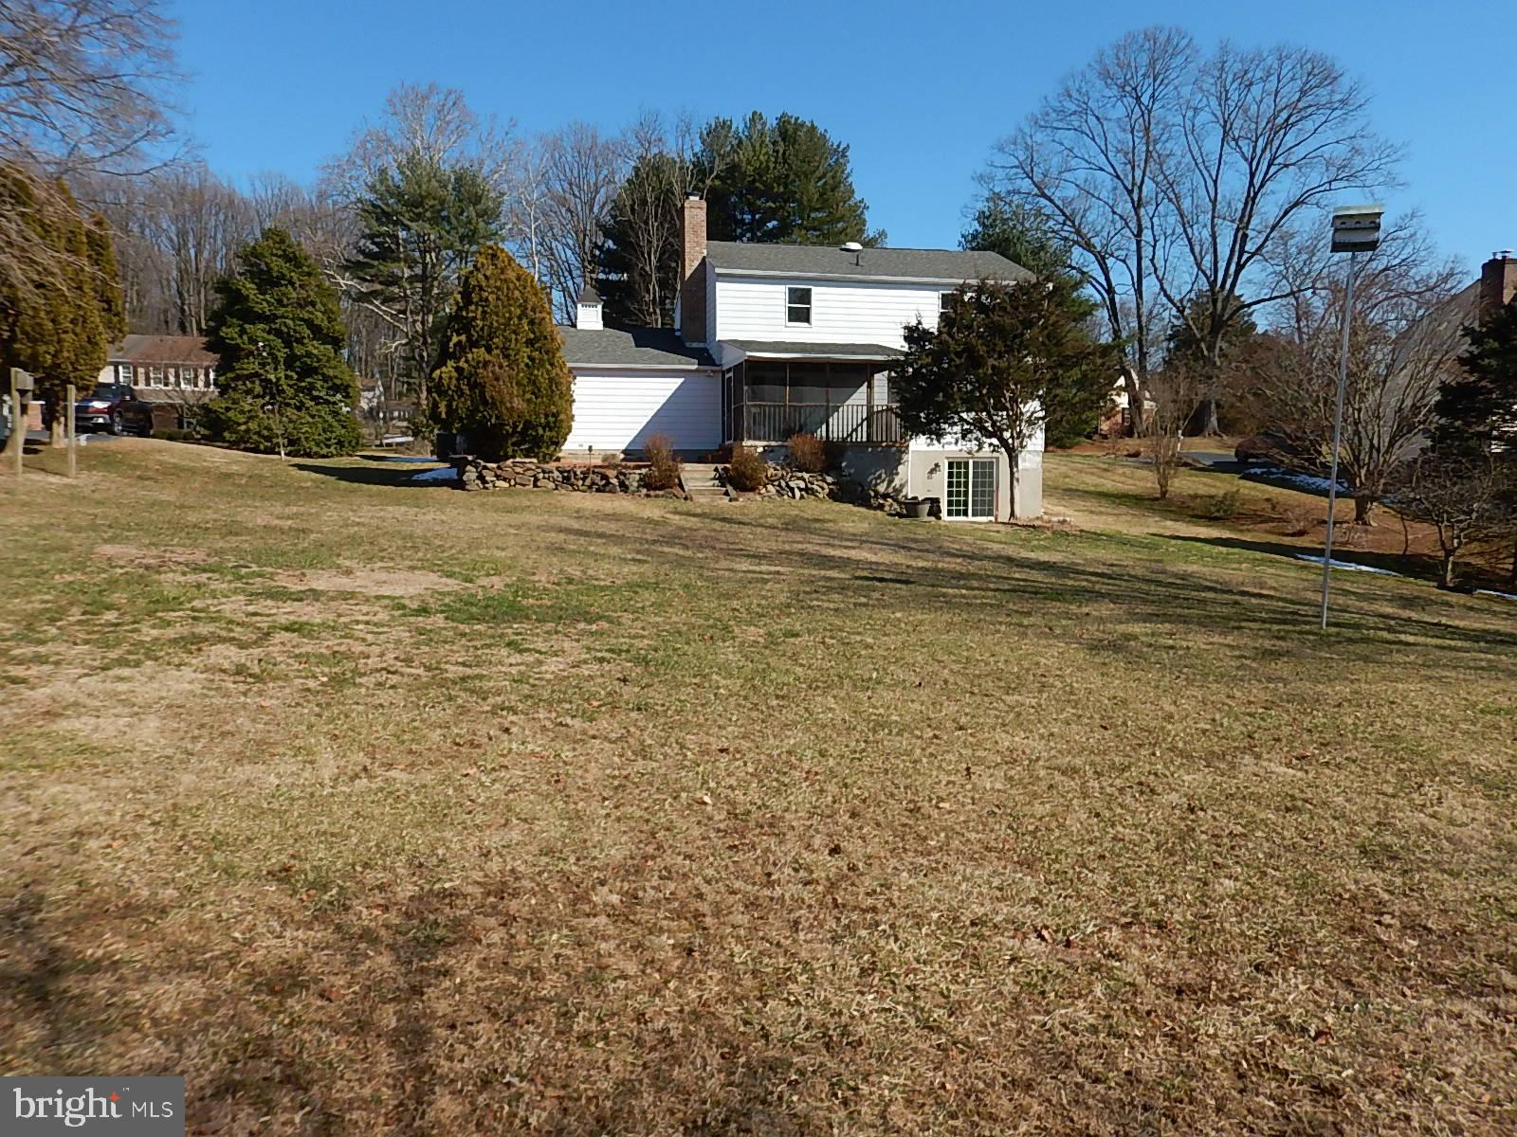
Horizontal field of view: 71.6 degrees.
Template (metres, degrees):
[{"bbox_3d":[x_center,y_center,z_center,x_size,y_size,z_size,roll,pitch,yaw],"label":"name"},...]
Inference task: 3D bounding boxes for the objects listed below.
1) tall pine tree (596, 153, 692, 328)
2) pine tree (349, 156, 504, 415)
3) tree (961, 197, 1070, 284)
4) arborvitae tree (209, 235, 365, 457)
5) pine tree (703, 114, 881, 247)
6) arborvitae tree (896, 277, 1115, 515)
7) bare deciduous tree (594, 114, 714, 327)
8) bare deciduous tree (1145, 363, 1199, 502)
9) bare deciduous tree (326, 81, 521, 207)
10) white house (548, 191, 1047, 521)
[{"bbox_3d":[-5.743,-14.175,56.962,6.003,16.260,6.003,-1,5,-6],"label":"tall pine tree"},{"bbox_3d":[-16.463,-13.449,51.914,7.485,13.749,7.485,-2,6,-17],"label":"pine tree"},{"bbox_3d":[12.273,-11.127,48.199,5.742,11.378,5.742,1,5,14],"label":"tree"},{"bbox_3d":[-16.203,-7.666,35.910,4.808,7.722,4.808,-3,6,-24],"label":"arborvitae tree"},{"bbox_3d":[1.759,-15.162,55.769,9.481,17.456,9.481,0,6,2],"label":"pine tree"},{"bbox_3d":[7.761,-5.271,32.961,6.835,7.609,6.600,1,5,13],"label":"arborvitae tree"},{"bbox_3d":[-5.026,-13.638,50.987,5.488,16.445,5.488,0,5,-5],"label":"bare deciduous tree"},{"bbox_3d":[15.584,-5.171,39.688,2.000,5.102,2.000,2,6,21],"label":"bare deciduous tree"},{"bbox_3d":[-19.632,-17.035,60.722,10.760,21.438,10.760,-2,5,-18],"label":"bare deciduous tree"},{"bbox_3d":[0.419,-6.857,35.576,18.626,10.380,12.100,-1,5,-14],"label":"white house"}]

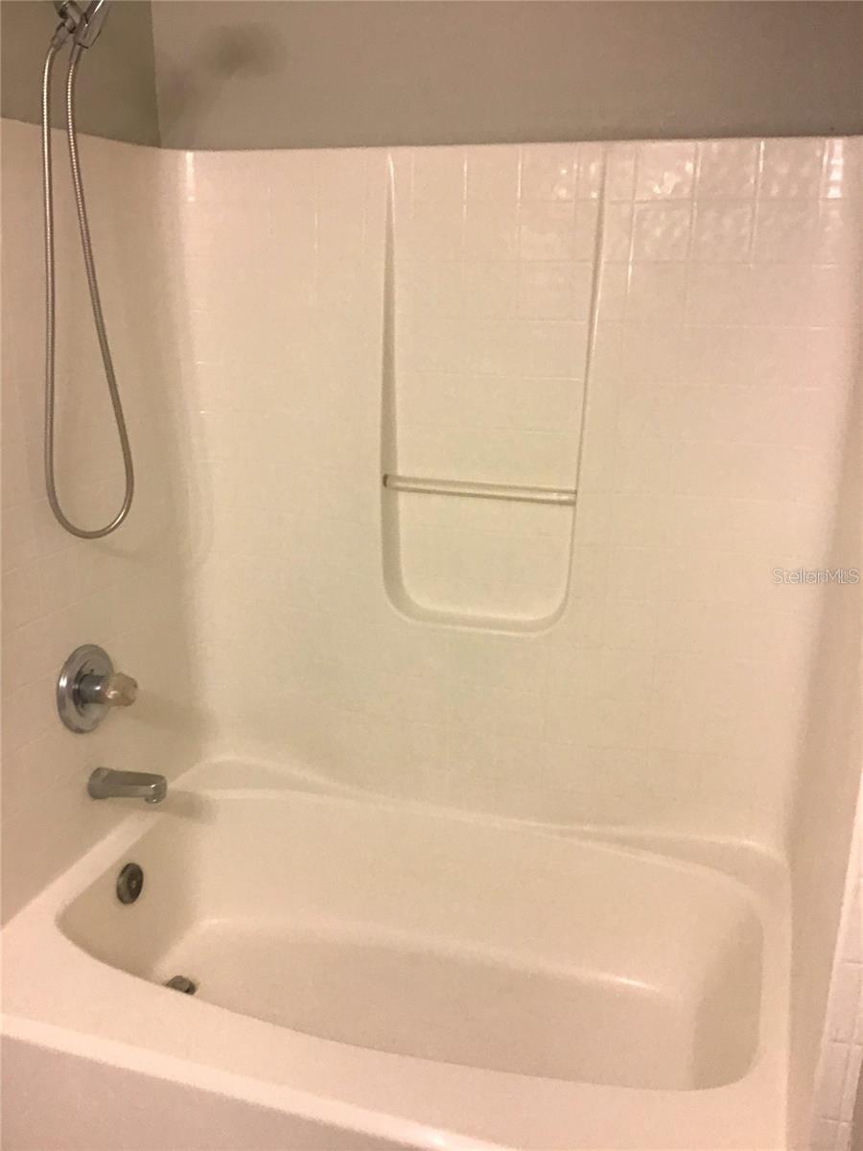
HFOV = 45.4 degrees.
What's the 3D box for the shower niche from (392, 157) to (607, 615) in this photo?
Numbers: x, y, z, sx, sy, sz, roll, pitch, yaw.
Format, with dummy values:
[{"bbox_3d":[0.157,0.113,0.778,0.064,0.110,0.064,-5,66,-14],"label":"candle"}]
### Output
[{"bbox_3d":[0.100,-0.351,2.028,0.406,0.929,0.098,5,15,15],"label":"shower niche"}]

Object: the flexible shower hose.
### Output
[{"bbox_3d":[-0.608,-0.461,1.804,0.090,0.812,0.180,5,15,15],"label":"flexible shower hose"}]

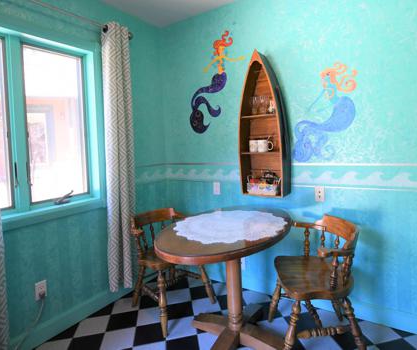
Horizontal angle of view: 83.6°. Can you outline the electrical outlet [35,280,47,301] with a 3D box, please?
[{"bbox_3d":[-1.156,0.797,1.610,0.012,0.115,0.071,1,5,36],"label":"electrical outlet"}]

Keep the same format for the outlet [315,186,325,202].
[{"bbox_3d":[0.845,0.146,1.765,0.071,0.115,0.010,0,5,30],"label":"outlet"}]

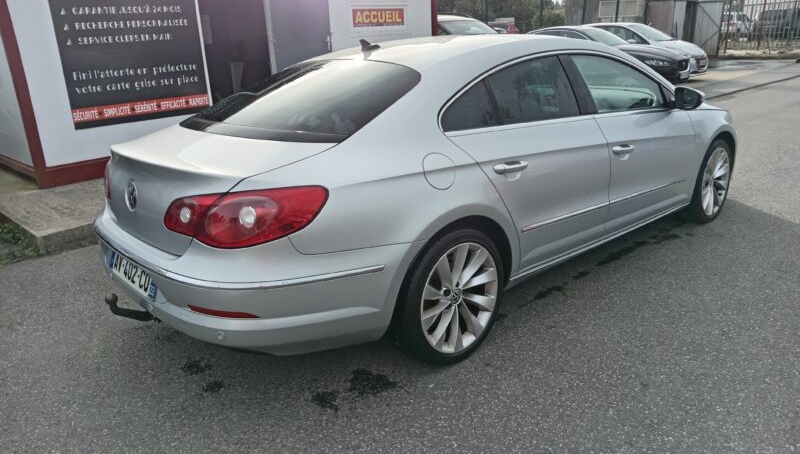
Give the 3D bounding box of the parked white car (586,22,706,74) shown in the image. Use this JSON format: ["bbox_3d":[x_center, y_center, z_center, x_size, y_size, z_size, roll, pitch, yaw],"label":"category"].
[{"bbox_3d":[5.979,-4.660,15.380,4.120,1.460,1.770,14,24,41],"label":"parked white car"}]

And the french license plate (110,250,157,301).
[{"bbox_3d":[-1.123,0.187,2.416,0.020,0.111,0.523,3,8,-43],"label":"french license plate"}]

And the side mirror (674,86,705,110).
[{"bbox_3d":[1.754,-0.777,3.493,0.121,0.136,0.176,-17,21,-39],"label":"side mirror"}]

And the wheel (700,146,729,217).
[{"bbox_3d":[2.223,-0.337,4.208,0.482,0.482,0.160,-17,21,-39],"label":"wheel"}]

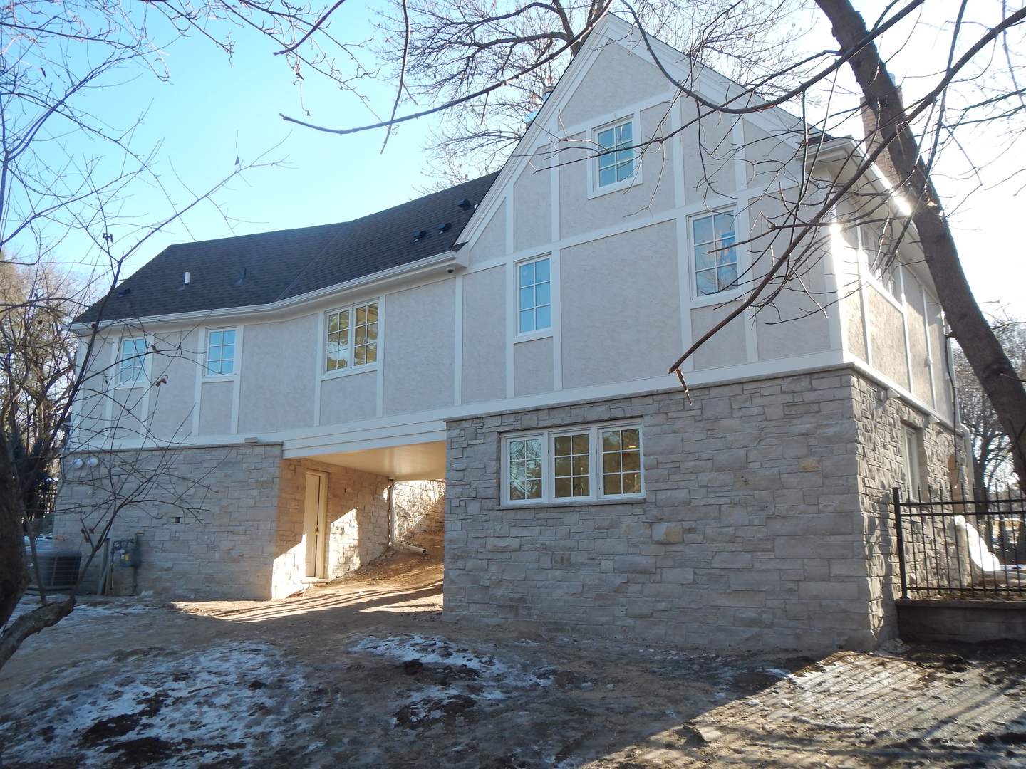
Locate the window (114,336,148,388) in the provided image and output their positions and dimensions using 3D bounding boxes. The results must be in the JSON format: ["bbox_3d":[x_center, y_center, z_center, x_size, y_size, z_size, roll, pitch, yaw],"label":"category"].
[{"bbox_3d":[-7.907,-0.464,17.180,0.720,1.040,0.100,-4,-12,16],"label":"window"}]

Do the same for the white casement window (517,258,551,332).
[{"bbox_3d":[0.322,-1.337,12.514,0.640,1.073,0.100,-9,-15,36],"label":"white casement window"}]

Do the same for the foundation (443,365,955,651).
[{"bbox_3d":[3.168,2.160,13.214,6.227,3.084,5.875,-9,-15,36],"label":"foundation"}]

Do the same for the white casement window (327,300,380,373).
[{"bbox_3d":[-2.897,-0.845,14.927,1.392,1.108,0.110,-9,-15,36],"label":"white casement window"}]

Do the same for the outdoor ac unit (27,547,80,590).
[{"bbox_3d":[-8.694,3.439,15.469,0.790,0.760,0.790,-3,-12,15],"label":"outdoor ac unit"}]

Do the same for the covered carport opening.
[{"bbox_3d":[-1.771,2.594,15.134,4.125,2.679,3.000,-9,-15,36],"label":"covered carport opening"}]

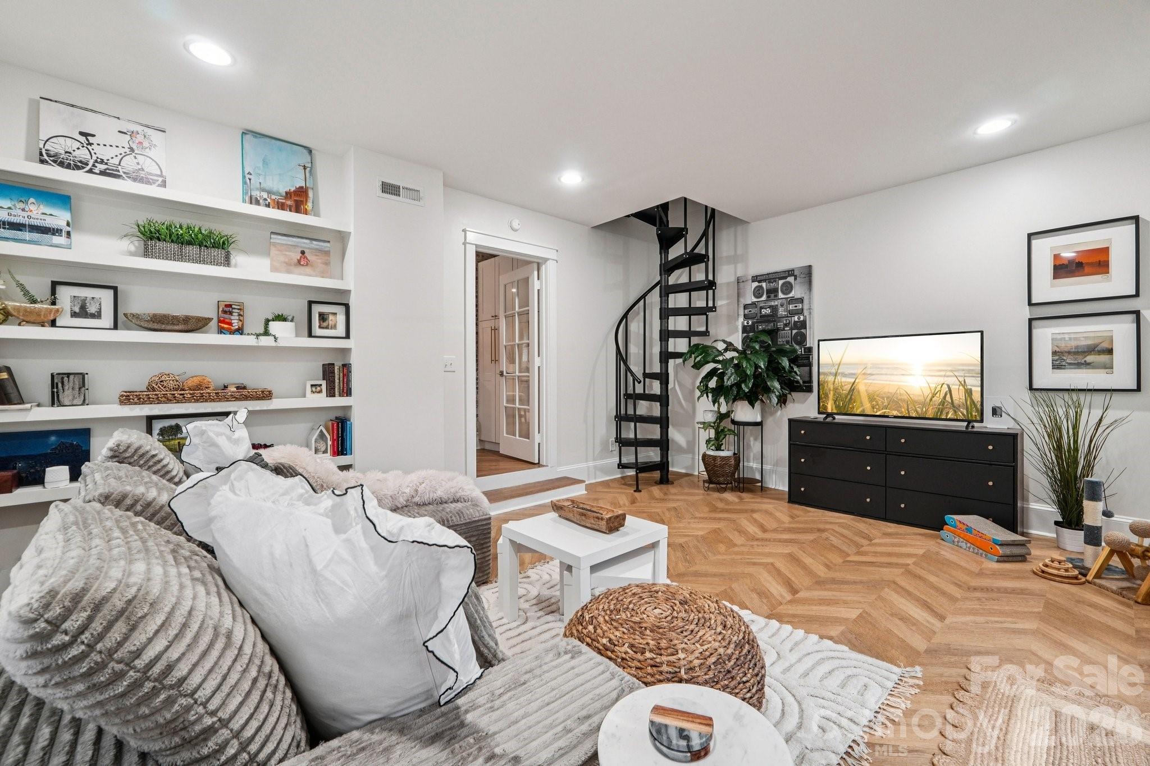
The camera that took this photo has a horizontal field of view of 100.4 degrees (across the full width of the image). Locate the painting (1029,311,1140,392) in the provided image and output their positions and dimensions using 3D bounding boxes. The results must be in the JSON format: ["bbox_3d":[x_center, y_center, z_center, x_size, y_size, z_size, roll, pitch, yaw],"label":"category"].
[{"bbox_3d":[3.441,-0.203,3.254,0.035,0.516,0.518,-1,1,-42],"label":"painting"}]

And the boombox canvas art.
[{"bbox_3d":[2.001,-0.516,4.832,0.036,1.215,0.760,-1,1,-42],"label":"boombox canvas art"}]

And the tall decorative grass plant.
[{"bbox_3d":[3.257,0.571,3.195,0.480,1.070,0.570,-1,1,-42],"label":"tall decorative grass plant"}]

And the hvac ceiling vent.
[{"bbox_3d":[-1.261,-1.385,3.483,0.345,0.145,0.020,-1,1,-42],"label":"hvac ceiling vent"}]

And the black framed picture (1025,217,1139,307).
[{"bbox_3d":[3.414,-0.813,3.239,0.035,0.520,0.520,-1,1,-42],"label":"black framed picture"}]

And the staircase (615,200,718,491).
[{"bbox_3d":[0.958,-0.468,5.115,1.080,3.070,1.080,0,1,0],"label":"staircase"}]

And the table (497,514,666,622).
[{"bbox_3d":[0.043,0.903,2.286,0.558,0.448,0.570,-1,1,-42],"label":"table"}]

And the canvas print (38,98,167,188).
[{"bbox_3d":[-2.544,-1.269,2.608,0.490,0.400,0.025,-1,-9,-42],"label":"canvas print"}]

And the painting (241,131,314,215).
[{"bbox_3d":[-1.942,-1.337,3.152,0.395,0.500,0.030,-1,-3,-42],"label":"painting"}]

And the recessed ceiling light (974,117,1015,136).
[{"bbox_3d":[2.695,-1.662,3.080,0.195,0.020,0.195,-1,1,-42],"label":"recessed ceiling light"}]

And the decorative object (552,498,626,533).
[{"bbox_3d":[0.058,0.622,2.290,0.110,0.080,0.410,-1,1,-42],"label":"decorative object"}]

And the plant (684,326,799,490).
[{"bbox_3d":[1.626,0.269,4.713,0.780,1.600,0.980,0,1,-42],"label":"plant"}]

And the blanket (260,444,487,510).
[{"bbox_3d":[-1.175,0.550,2.809,1.020,0.360,0.760,-1,1,-42],"label":"blanket"}]

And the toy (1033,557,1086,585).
[{"bbox_3d":[2.661,1.021,2.637,0.225,0.125,0.225,-1,1,-42],"label":"toy"}]

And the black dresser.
[{"bbox_3d":[2.601,0.711,3.918,0.380,0.764,1.543,-1,1,-42],"label":"black dresser"}]

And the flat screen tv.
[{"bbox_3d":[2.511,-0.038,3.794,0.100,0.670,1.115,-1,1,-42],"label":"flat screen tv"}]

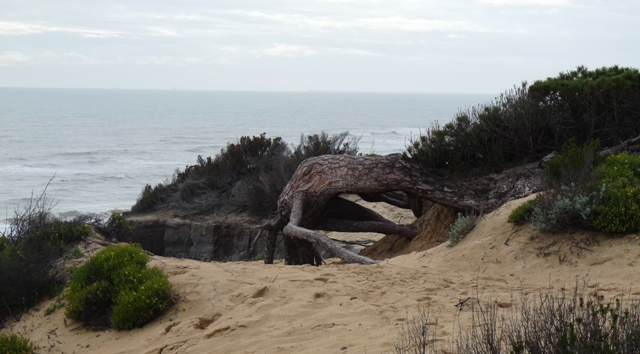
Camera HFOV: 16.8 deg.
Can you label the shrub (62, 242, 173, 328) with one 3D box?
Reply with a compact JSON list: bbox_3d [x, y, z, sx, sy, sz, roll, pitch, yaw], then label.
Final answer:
[{"bbox_3d":[-1.537,0.835,16.500,0.810,0.600,0.750,1,2,0],"label":"shrub"}]

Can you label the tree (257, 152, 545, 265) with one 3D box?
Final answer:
[{"bbox_3d":[0.784,0.312,20.800,2.700,1.080,1.150,1,2,0],"label":"tree"}]

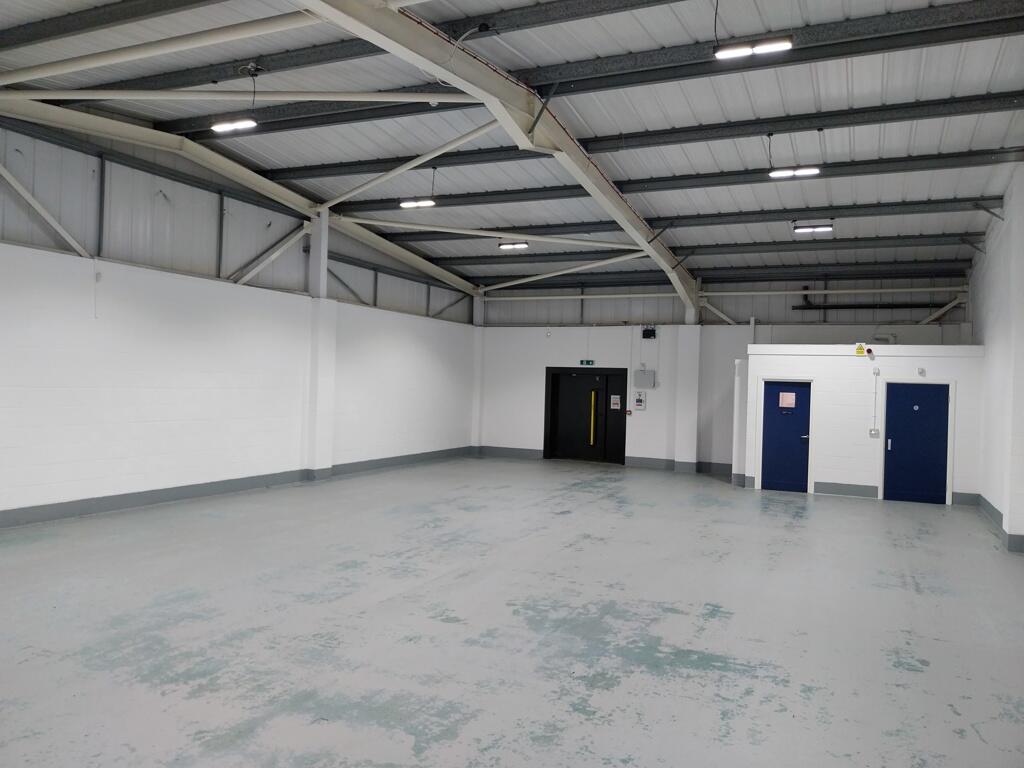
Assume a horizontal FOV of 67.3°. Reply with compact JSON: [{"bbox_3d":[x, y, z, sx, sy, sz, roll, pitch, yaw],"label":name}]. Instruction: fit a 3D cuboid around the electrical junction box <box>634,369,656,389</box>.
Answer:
[{"bbox_3d":[2.976,-0.115,17.214,0.460,0.430,0.150,2,0,25],"label":"electrical junction box"}]

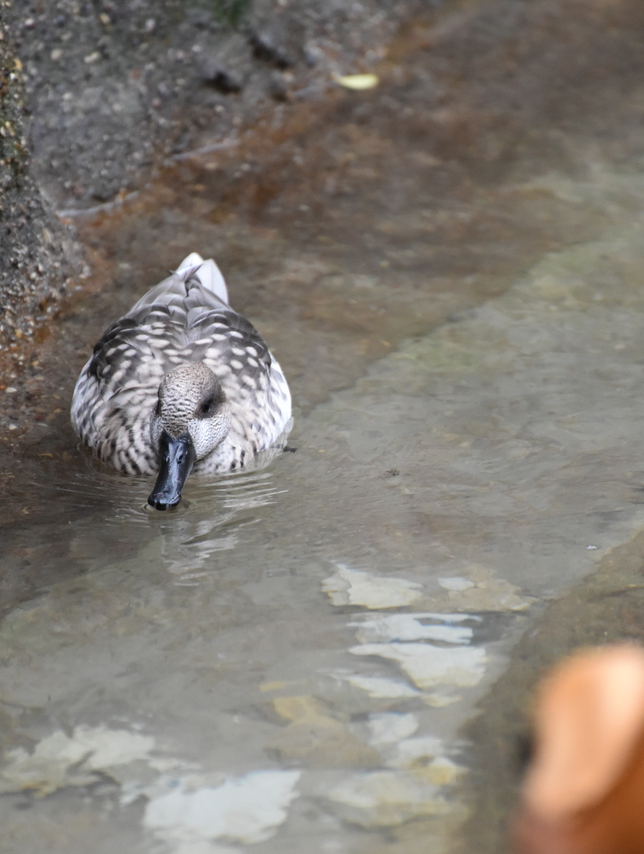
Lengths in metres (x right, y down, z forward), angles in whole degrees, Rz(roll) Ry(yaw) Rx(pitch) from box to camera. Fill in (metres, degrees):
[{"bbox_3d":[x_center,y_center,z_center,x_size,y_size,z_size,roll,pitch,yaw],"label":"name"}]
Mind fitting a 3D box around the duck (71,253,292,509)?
[{"bbox_3d":[-0.082,-0.017,6.296,0.131,0.117,0.320,2,20,5],"label":"duck"}]

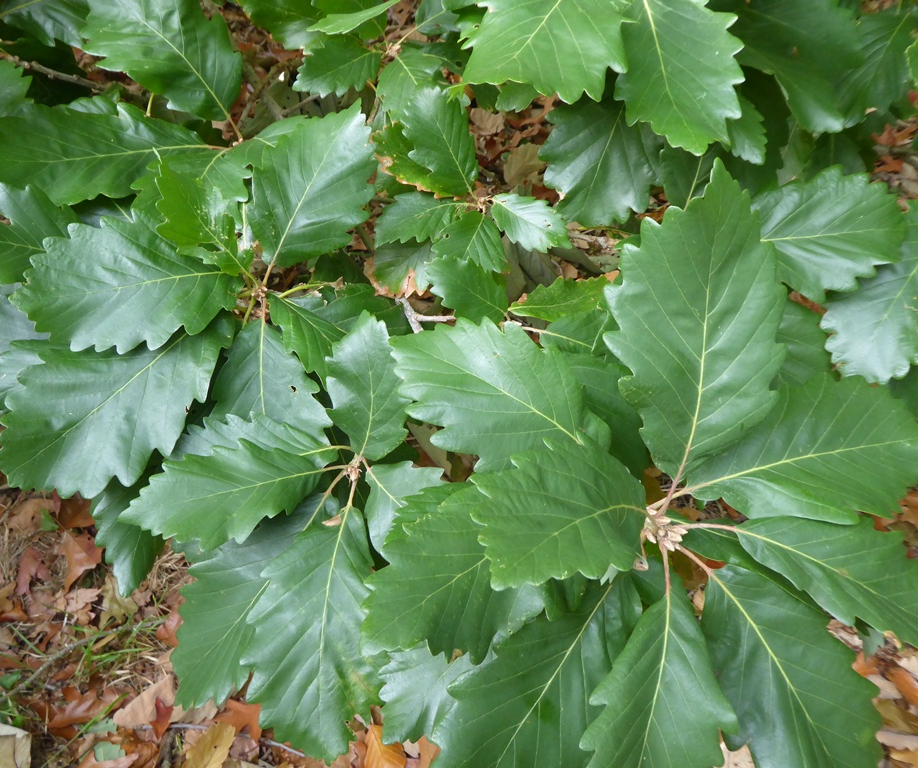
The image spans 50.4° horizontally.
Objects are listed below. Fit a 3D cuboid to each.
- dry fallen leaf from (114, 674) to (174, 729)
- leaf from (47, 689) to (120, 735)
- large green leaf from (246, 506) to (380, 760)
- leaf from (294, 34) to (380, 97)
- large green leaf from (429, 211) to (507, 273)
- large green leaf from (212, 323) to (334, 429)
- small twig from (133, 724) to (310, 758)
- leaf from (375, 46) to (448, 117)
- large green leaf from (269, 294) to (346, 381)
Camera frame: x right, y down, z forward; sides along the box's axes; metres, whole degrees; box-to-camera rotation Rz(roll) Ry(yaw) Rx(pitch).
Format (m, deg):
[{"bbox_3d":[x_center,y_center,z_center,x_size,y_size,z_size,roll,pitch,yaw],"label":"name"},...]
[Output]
[{"bbox_3d":[-0.346,0.347,1.075,0.080,0.025,0.055,-38,63,-23],"label":"dry fallen leaf"},{"bbox_3d":[-0.397,0.344,1.031,0.071,0.022,0.050,-15,55,-11],"label":"leaf"},{"bbox_3d":[-0.107,0.193,0.760,0.105,0.035,0.192,6,84,1],"label":"large green leaf"},{"bbox_3d":[-0.148,-0.384,1.190,0.114,0.025,0.070,-25,70,-10],"label":"leaf"},{"bbox_3d":[0.015,-0.164,1.140,0.075,0.025,0.094,19,65,8],"label":"large green leaf"},{"bbox_3d":[-0.174,0.000,0.880,0.115,0.030,0.125,-6,71,-2],"label":"large green leaf"},{"bbox_3d":[-0.248,0.367,1.012,0.188,0.012,0.018,8,53,6],"label":"small twig"},{"bbox_3d":[-0.057,-0.345,1.120,0.086,0.025,0.120,-20,62,-11],"label":"leaf"},{"bbox_3d":[-0.135,-0.050,0.890,0.091,0.025,0.060,39,73,0],"label":"large green leaf"}]

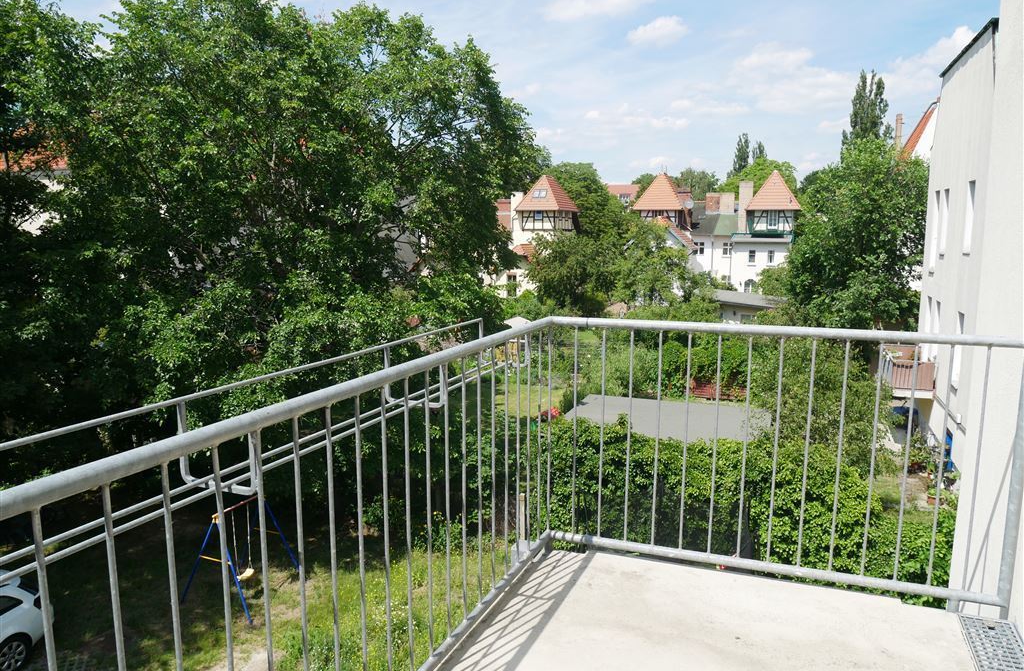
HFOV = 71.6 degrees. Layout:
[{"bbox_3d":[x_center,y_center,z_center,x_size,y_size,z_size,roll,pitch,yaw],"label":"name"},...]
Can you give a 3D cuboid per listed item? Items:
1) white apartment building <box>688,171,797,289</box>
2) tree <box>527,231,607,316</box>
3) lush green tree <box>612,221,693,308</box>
[{"bbox_3d":[20.944,-8.814,63.894,10.300,11.650,9.000,3,9,19],"label":"white apartment building"},{"bbox_3d":[4.226,-4.430,52.948,5.963,6.254,5.800,1,9,4],"label":"tree"},{"bbox_3d":[10.474,-4.914,52.869,5.955,7.275,5.800,2,9,11],"label":"lush green tree"}]

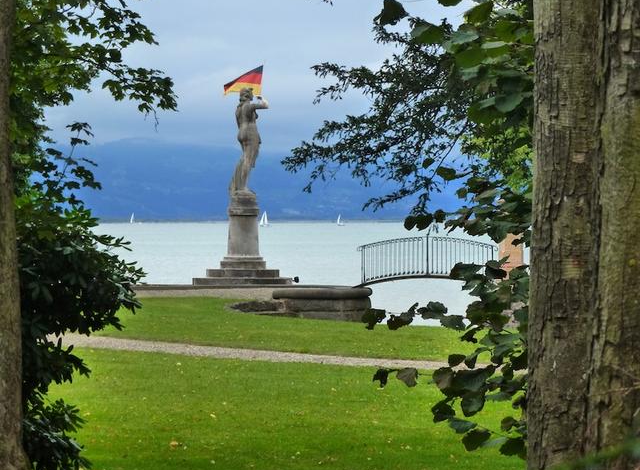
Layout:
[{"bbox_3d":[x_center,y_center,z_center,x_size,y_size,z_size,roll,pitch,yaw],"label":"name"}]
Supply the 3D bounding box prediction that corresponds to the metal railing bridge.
[{"bbox_3d":[2.599,0.610,59.500,3.380,1.235,1.200,0,0,4],"label":"metal railing bridge"}]

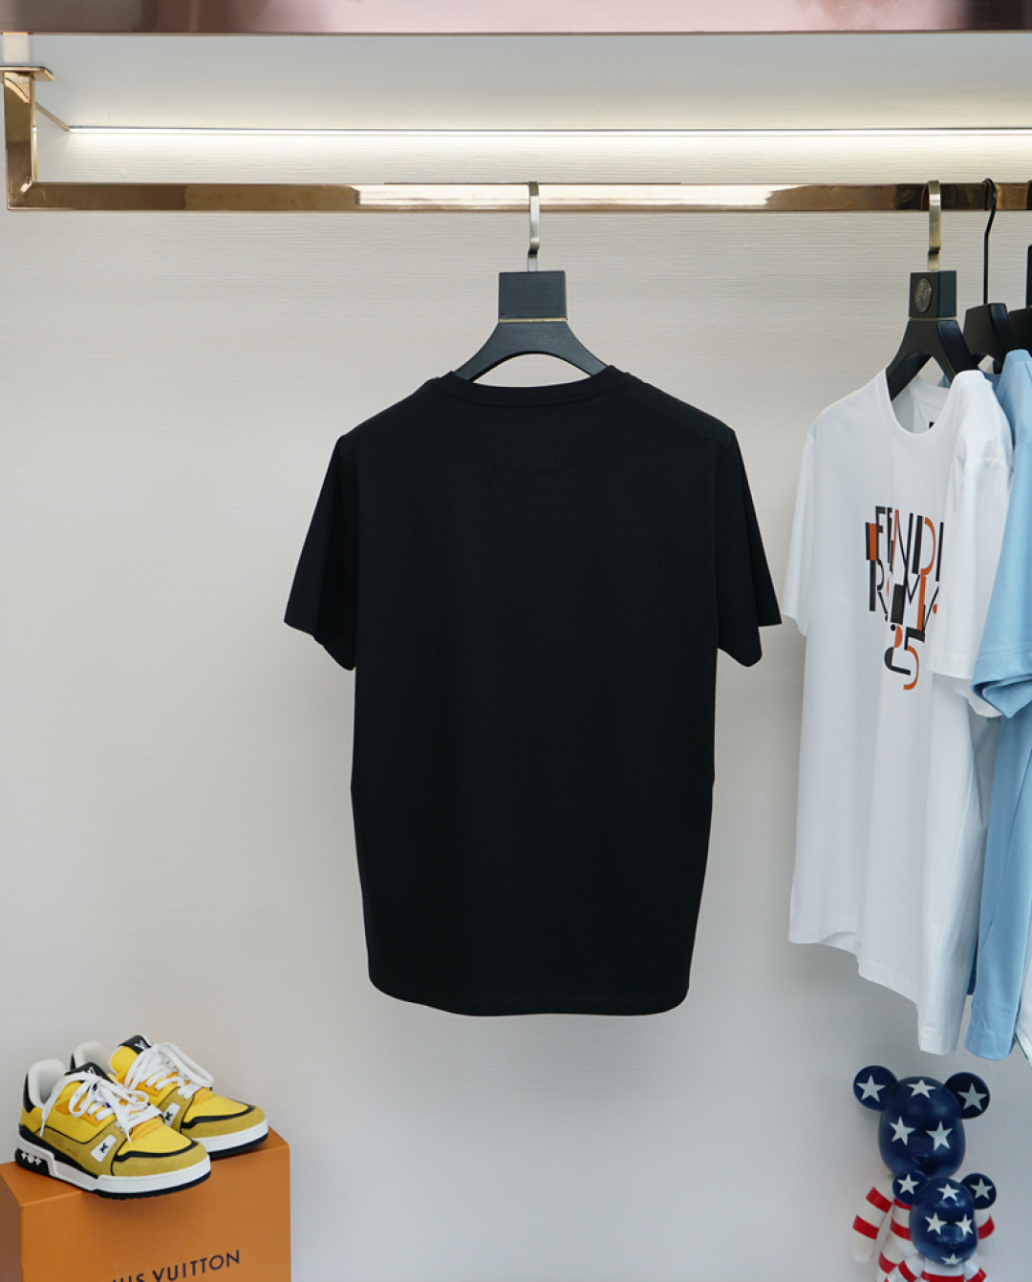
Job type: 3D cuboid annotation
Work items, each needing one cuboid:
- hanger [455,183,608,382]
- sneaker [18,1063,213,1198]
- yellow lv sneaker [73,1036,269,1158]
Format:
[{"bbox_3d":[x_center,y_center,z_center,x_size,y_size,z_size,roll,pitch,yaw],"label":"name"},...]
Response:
[{"bbox_3d":[0.018,-0.365,1.857,0.420,0.275,0.055,1,6,12],"label":"hanger"},{"bbox_3d":[-0.508,0.602,2.093,0.285,0.123,0.110,3,7,25],"label":"sneaker"},{"bbox_3d":[-0.464,0.590,2.207,0.285,0.123,0.110,2,6,13],"label":"yellow lv sneaker"}]

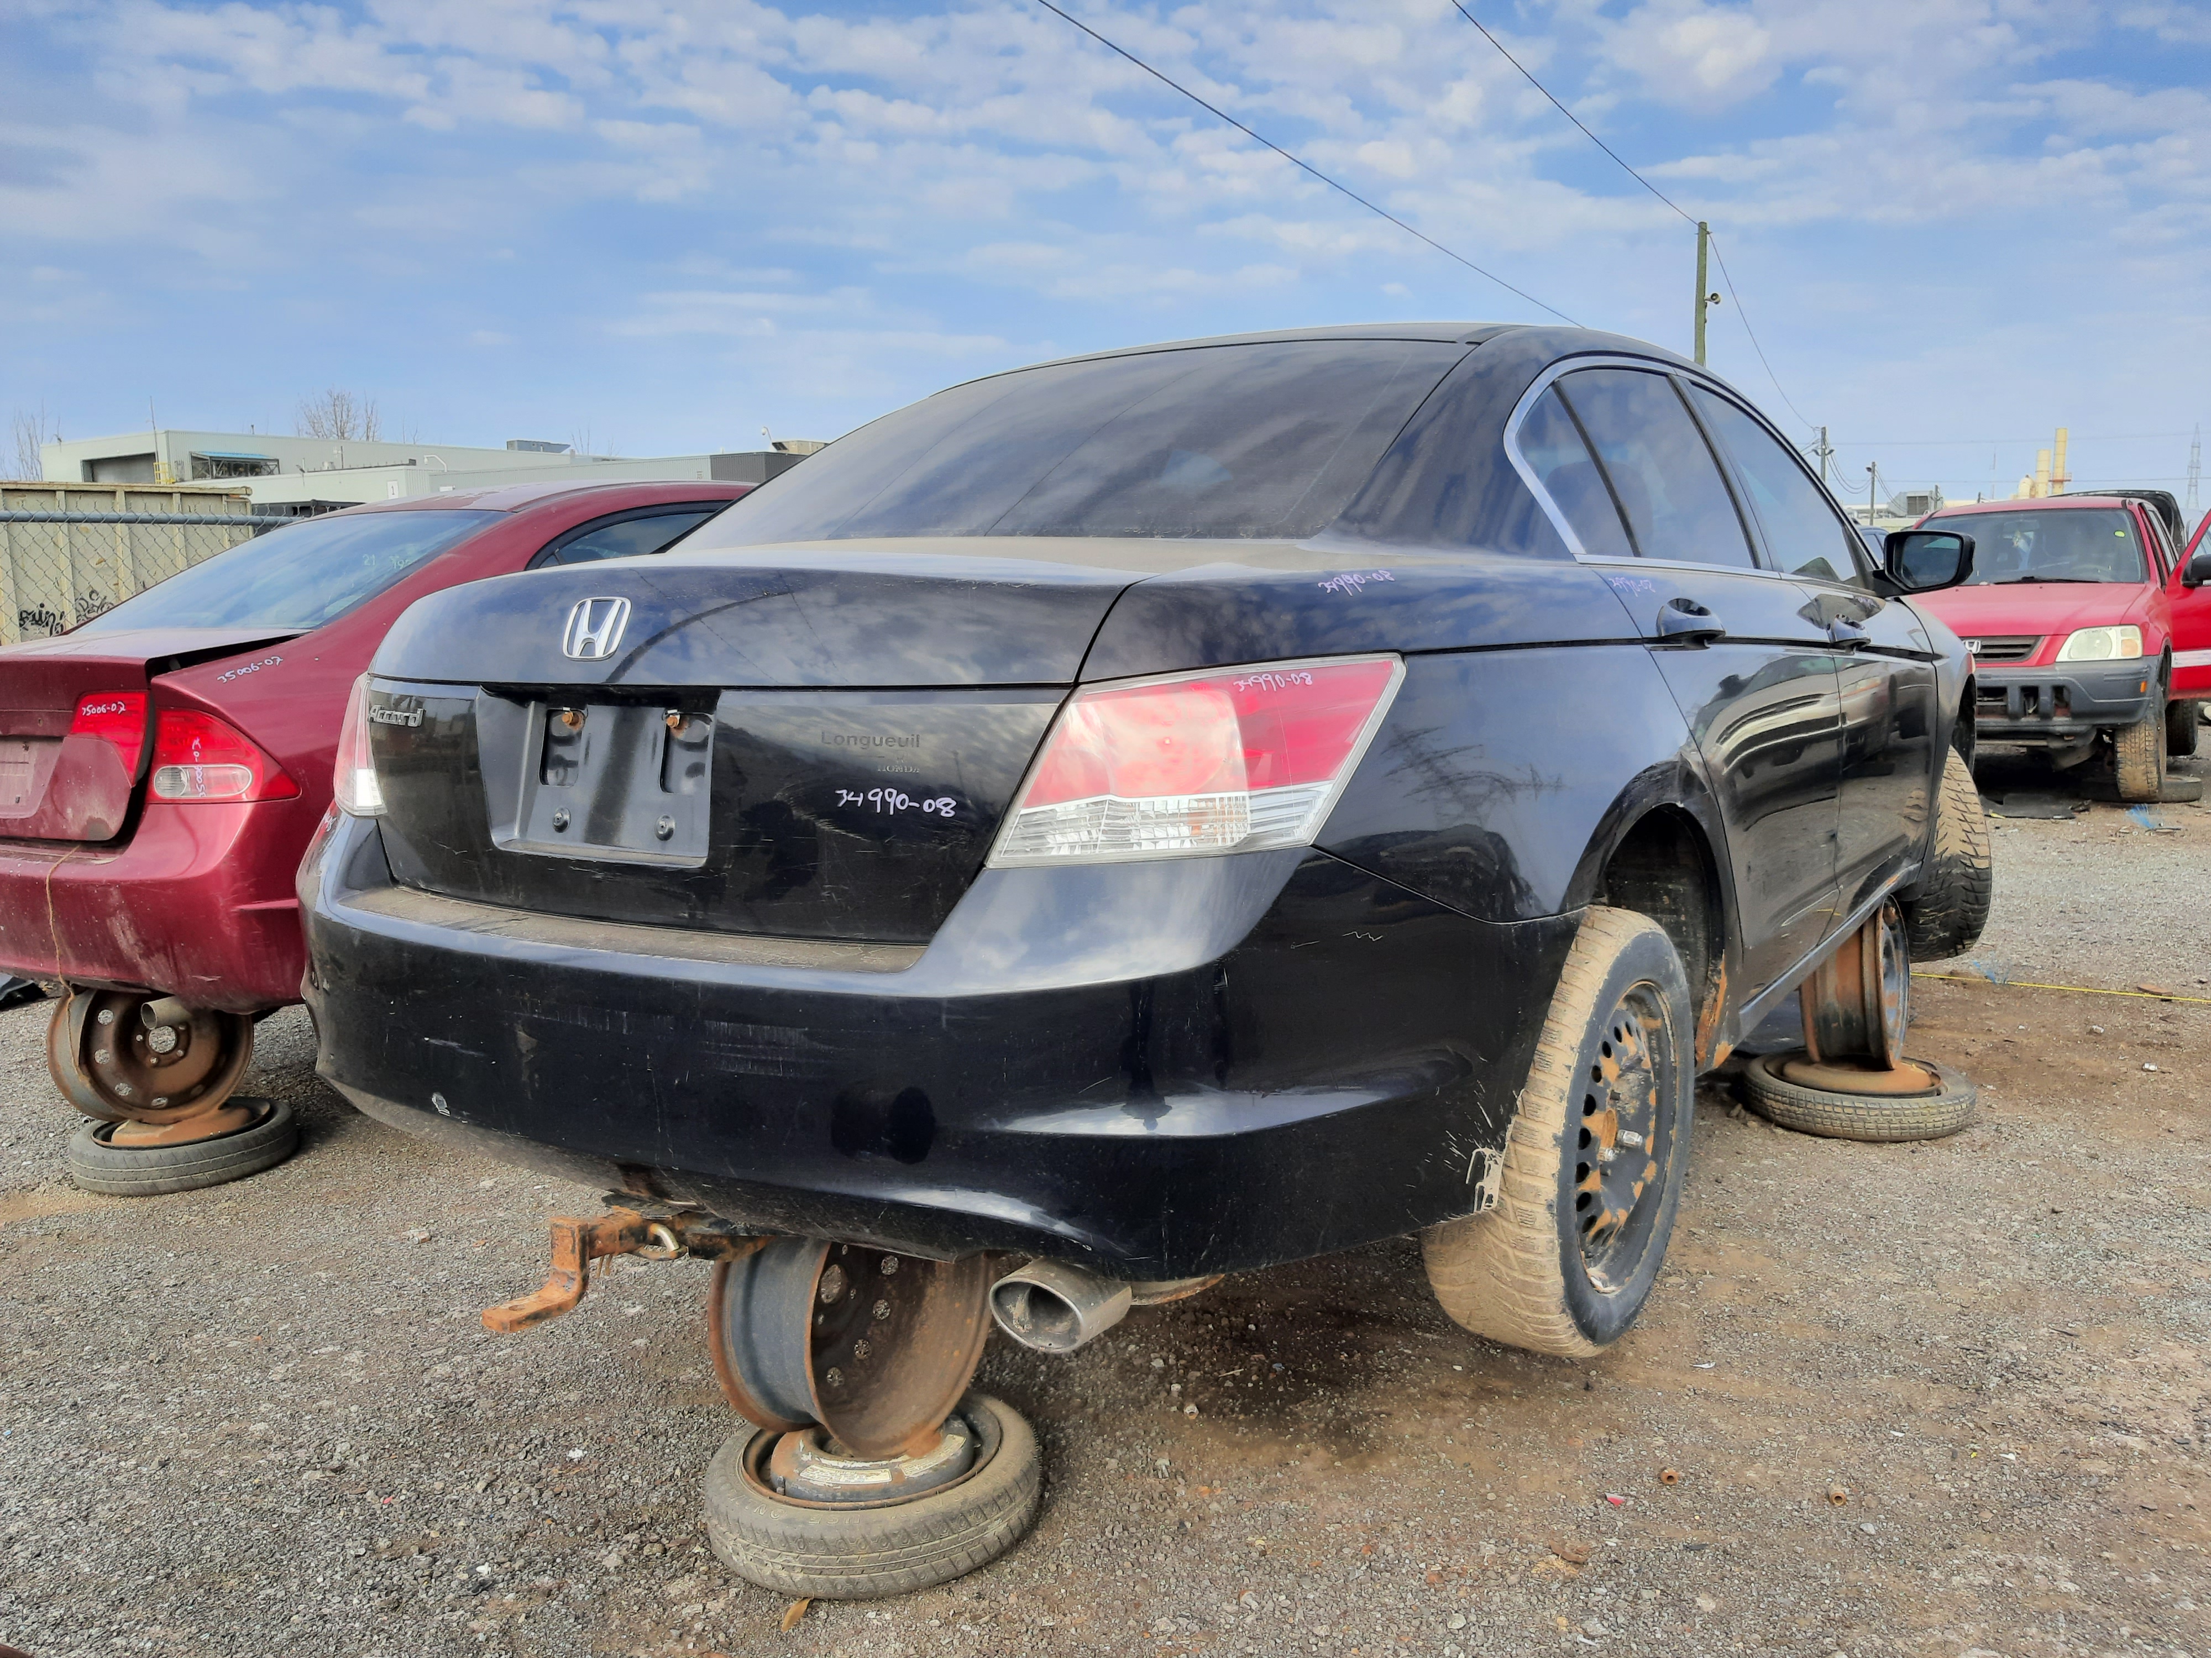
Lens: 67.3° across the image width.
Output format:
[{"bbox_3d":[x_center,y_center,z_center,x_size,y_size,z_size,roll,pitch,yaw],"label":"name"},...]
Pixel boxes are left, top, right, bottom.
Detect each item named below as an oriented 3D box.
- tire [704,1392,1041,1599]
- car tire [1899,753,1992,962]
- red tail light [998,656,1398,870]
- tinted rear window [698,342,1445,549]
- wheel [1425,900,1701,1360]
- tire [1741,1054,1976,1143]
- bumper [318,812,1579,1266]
[{"bbox_3d":[-0.358,1.012,2.585,0.506,0.130,0.506,-1,7,0],"label":"tire"},{"bbox_3d":[2.283,0.060,4.720,0.215,0.650,0.650,-4,7,6],"label":"car tire"},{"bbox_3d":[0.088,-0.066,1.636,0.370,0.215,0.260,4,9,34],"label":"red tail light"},{"bbox_3d":[-0.059,-0.601,2.598,1.180,0.100,0.800,4,35,34],"label":"tinted rear window"},{"bbox_3d":[0.673,0.433,2.430,0.215,0.650,0.650,5,9,35],"label":"wheel"},{"bbox_3d":[1.975,0.692,4.370,0.558,0.110,0.558,4,8,34],"label":"tire"},{"bbox_3d":[-0.401,0.180,2.169,1.820,0.480,0.760,4,9,34],"label":"bumper"}]

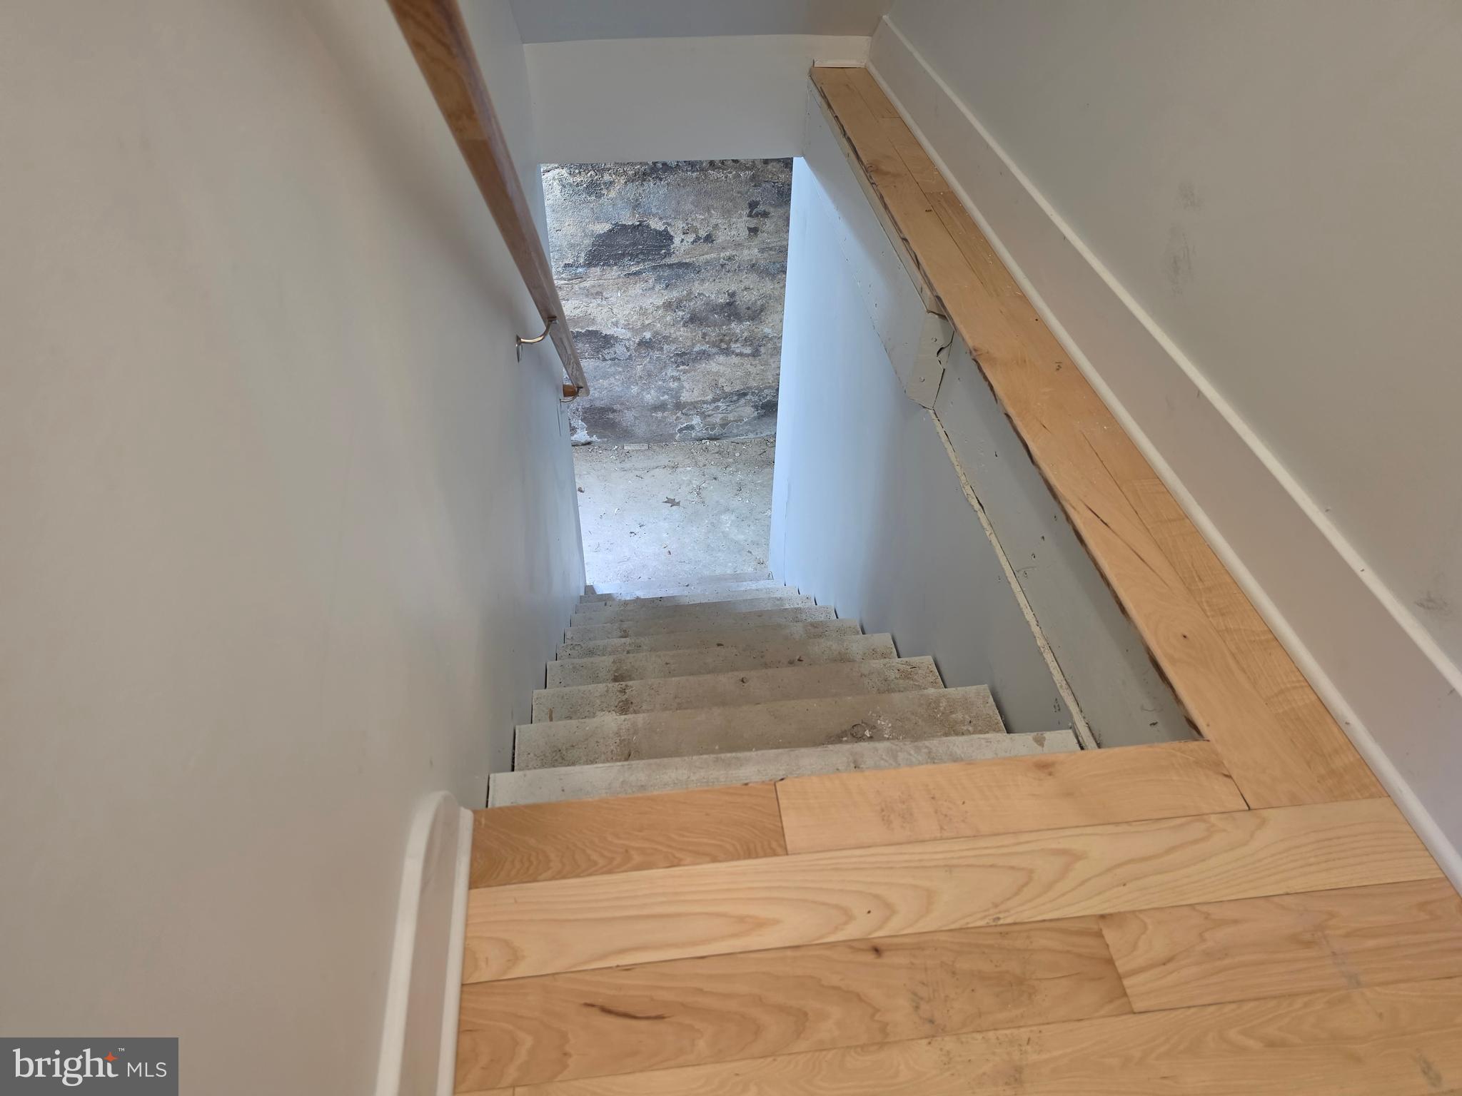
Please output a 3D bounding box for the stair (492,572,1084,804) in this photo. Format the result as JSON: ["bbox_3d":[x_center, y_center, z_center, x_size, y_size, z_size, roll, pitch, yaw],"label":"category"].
[{"bbox_3d":[-0.059,0.403,2.975,0.880,2.187,2.680,-4,42,-6],"label":"stair"}]

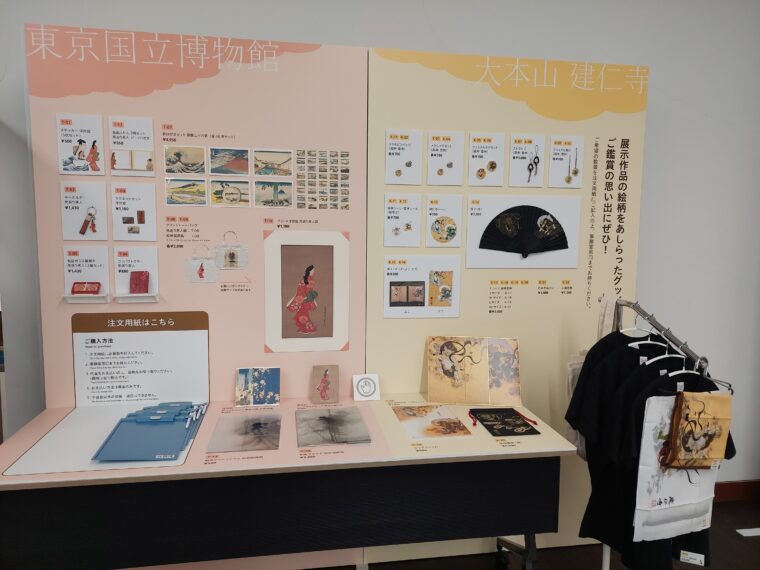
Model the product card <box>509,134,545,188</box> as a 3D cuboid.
[{"bbox_3d":[0.607,-0.506,2.161,0.150,0.212,0.010,0,6,-9],"label":"product card"}]

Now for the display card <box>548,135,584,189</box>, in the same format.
[{"bbox_3d":[0.777,-0.508,2.188,0.150,0.212,0.010,0,6,-9],"label":"display card"}]

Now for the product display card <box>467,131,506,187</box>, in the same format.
[{"bbox_3d":[0.435,-0.505,2.133,0.150,0.212,0.010,0,6,-9],"label":"product display card"}]

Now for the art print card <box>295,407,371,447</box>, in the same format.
[{"bbox_3d":[-0.169,0.483,1.816,0.230,0.010,0.328,0,7,-9],"label":"art print card"}]

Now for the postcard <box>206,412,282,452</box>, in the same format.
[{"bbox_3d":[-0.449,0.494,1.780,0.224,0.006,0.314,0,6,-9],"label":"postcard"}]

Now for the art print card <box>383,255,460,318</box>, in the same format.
[{"bbox_3d":[0.175,0.009,2.150,0.317,0.257,0.010,0,6,-9],"label":"art print card"}]

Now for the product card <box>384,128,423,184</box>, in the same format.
[{"bbox_3d":[0.096,-0.502,2.079,0.150,0.212,0.010,0,6,-9],"label":"product card"}]

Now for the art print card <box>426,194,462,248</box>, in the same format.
[{"bbox_3d":[0.262,-0.257,2.133,0.150,0.212,0.010,0,6,-9],"label":"art print card"}]

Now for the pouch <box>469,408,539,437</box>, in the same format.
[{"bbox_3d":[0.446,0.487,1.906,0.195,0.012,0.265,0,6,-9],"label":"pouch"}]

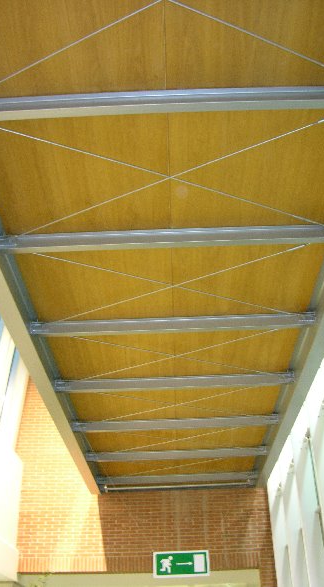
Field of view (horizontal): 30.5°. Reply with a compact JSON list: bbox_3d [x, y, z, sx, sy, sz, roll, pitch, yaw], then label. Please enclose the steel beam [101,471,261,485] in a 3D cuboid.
[{"bbox_3d":[0.275,3.315,10.691,2.880,0.136,0.067,-2,-33,1],"label":"steel beam"}]

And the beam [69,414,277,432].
[{"bbox_3d":[0.186,1.832,8.363,2.880,0.136,0.067,-2,-33,1],"label":"beam"}]

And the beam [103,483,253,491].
[{"bbox_3d":[0.290,3.501,10.753,2.664,0.050,0.050,-2,-33,1],"label":"beam"}]

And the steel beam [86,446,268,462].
[{"bbox_3d":[0.244,2.584,9.523,2.880,0.136,0.067,-2,-33,1],"label":"steel beam"}]

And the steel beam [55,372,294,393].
[{"bbox_3d":[0.147,1.081,7.204,2.880,0.136,0.067,-2,-33,1],"label":"steel beam"}]

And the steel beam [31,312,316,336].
[{"bbox_3d":[0.112,0.316,6.046,2.880,0.136,0.067,-2,-33,1],"label":"steel beam"}]

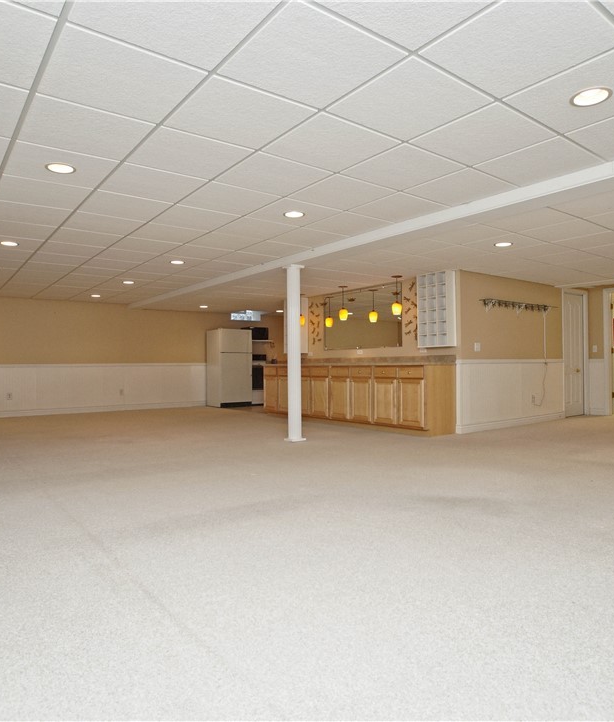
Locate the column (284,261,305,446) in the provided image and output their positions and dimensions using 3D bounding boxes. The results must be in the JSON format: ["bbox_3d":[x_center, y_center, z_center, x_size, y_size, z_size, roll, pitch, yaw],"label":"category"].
[{"bbox_3d":[-0.151,-0.101,5.843,0.190,2.126,0.190,0,0,-37],"label":"column"}]

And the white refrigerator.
[{"bbox_3d":[-1.712,0.155,10.586,0.760,1.650,0.720,0,0,-37],"label":"white refrigerator"}]

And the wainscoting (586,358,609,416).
[{"bbox_3d":[5.041,0.457,8.403,0.030,0.970,0.250,0,0,-37],"label":"wainscoting"}]

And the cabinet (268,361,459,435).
[{"bbox_3d":[0.565,0.502,7.679,0.610,0.920,3.800,0,0,-37],"label":"cabinet"}]

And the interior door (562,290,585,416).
[{"bbox_3d":[4.548,-0.086,8.239,0.710,2.050,0.050,0,0,-37],"label":"interior door"}]

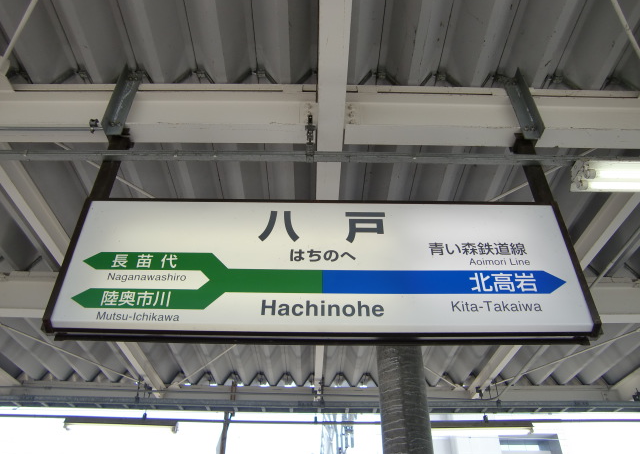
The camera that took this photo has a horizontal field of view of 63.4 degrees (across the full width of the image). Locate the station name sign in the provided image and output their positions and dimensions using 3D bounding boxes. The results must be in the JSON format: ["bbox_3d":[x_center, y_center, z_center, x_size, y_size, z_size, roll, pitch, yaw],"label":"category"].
[{"bbox_3d":[0.013,0.174,2.168,2.090,0.620,0.145,0,-38,0],"label":"station name sign"}]

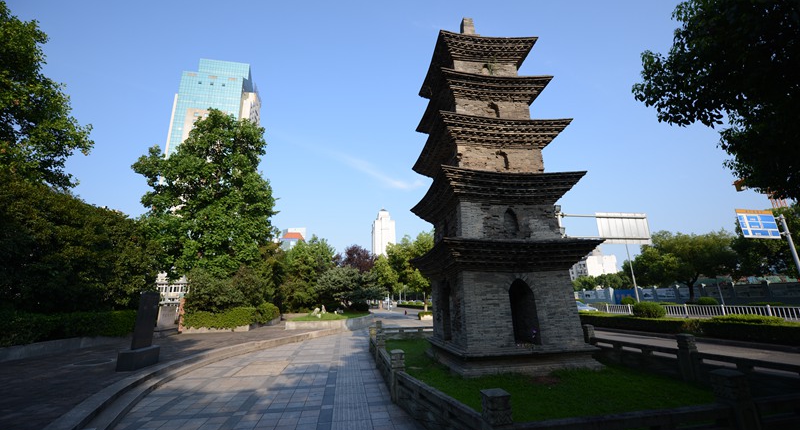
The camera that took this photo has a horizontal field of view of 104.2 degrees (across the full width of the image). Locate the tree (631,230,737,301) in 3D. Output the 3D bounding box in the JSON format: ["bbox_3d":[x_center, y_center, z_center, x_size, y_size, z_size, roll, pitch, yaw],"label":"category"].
[{"bbox_3d":[32.216,6.036,34.908,9.800,8.600,9.400,-14,-20,39],"label":"tree"}]

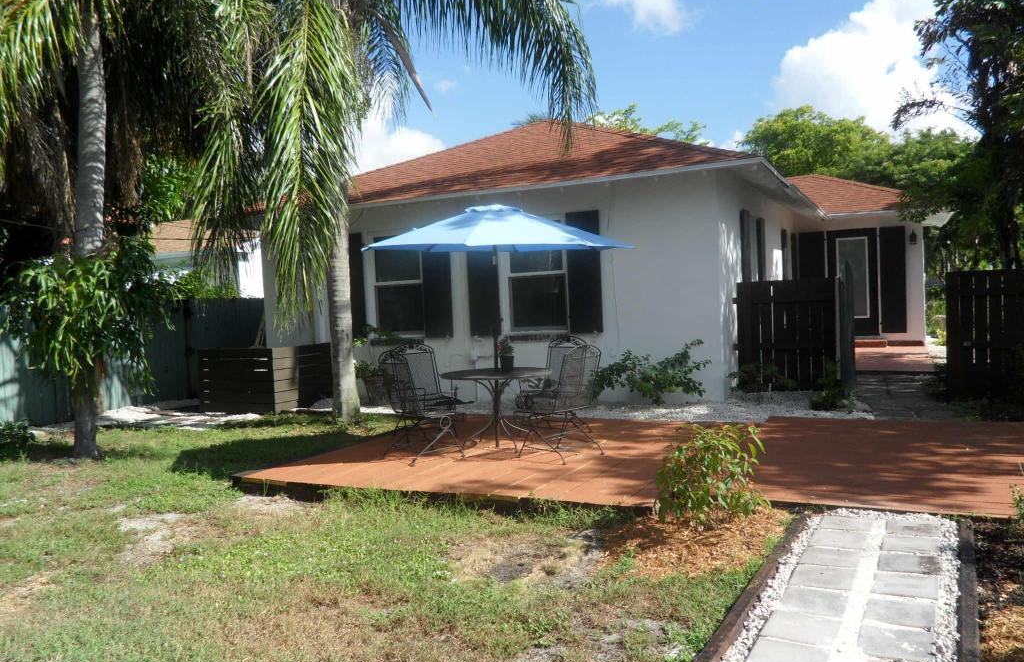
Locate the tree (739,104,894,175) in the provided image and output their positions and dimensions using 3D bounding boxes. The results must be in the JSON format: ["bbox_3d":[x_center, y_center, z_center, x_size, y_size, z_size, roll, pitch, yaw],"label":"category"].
[{"bbox_3d":[11.222,-4.188,29.138,6.200,8.020,6.000,-2,2,26],"label":"tree"}]

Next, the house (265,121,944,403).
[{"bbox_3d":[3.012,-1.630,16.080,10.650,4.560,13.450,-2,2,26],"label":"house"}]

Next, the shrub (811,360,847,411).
[{"bbox_3d":[3.511,0.596,8.837,0.420,0.550,0.420,-2,2,26],"label":"shrub"}]

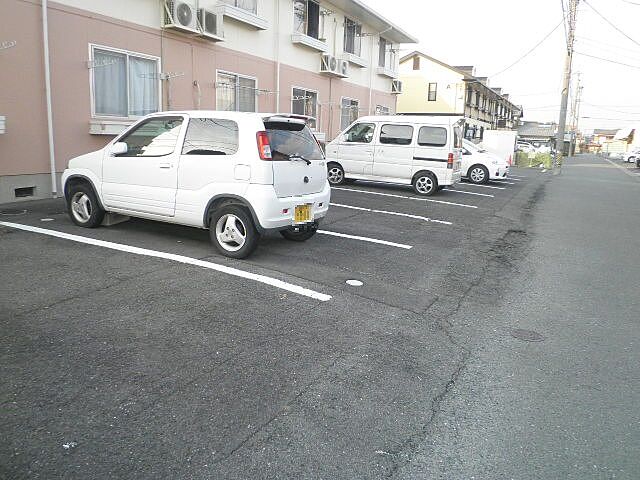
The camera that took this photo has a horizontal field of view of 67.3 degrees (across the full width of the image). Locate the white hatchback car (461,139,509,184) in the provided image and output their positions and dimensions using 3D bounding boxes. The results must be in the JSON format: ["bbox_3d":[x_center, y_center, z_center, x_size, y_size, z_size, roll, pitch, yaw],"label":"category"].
[{"bbox_3d":[4.344,-2.839,16.445,4.200,1.490,1.710,10,15,25],"label":"white hatchback car"}]

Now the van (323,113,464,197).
[{"bbox_3d":[1.886,-2.306,12.692,3.395,1.880,1.475,9,14,23],"label":"van"}]

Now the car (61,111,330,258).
[{"bbox_3d":[-1.606,-0.850,6.020,3.390,1.530,1.475,10,15,26],"label":"car"}]

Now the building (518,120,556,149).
[{"bbox_3d":[28.292,-13.740,64.000,7.500,4.100,6.500,10,15,26],"label":"building"}]

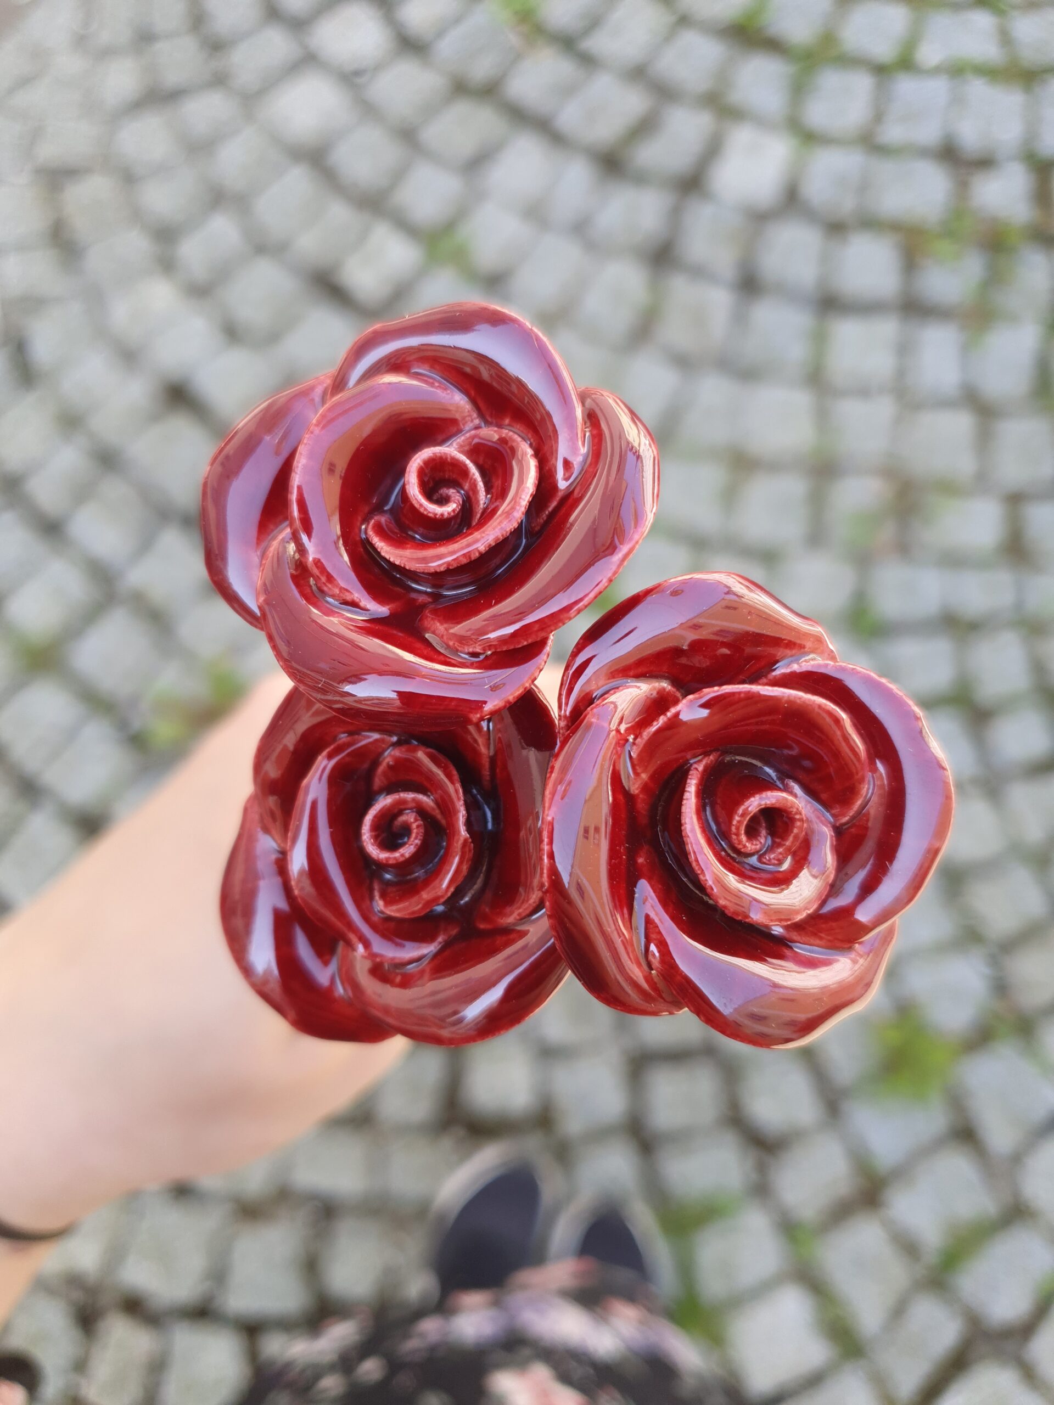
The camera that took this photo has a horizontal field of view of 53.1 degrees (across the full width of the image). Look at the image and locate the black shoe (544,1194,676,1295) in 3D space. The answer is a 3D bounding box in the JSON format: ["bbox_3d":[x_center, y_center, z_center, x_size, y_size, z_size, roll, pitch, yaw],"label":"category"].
[{"bbox_3d":[0.069,0.615,0.987,0.109,0.100,0.270,5,80,3],"label":"black shoe"}]

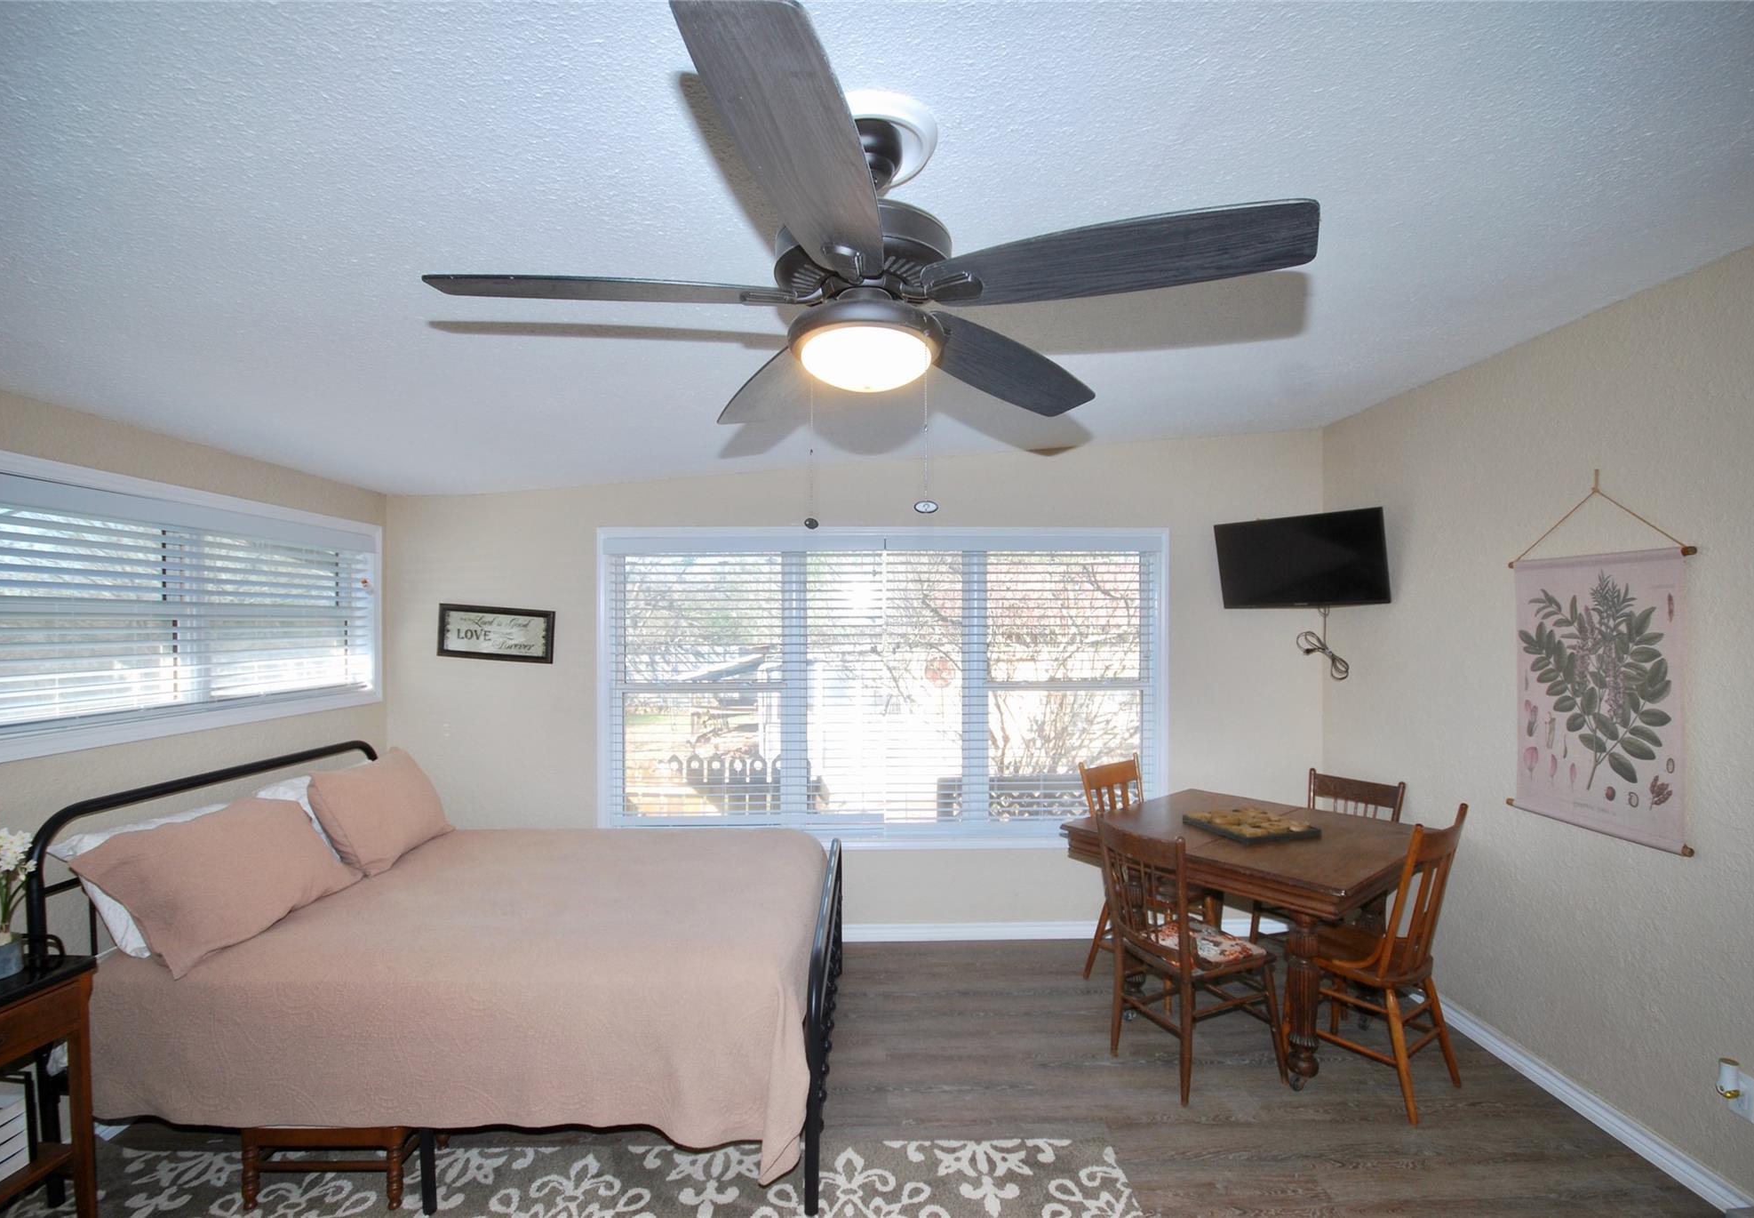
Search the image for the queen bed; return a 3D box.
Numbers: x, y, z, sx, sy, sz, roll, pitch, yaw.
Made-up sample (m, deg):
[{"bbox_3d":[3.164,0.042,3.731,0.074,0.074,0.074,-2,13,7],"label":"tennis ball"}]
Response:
[{"bbox_3d":[-1.272,1.141,2.859,2.220,1.085,1.530,0,-1,0],"label":"queen bed"}]

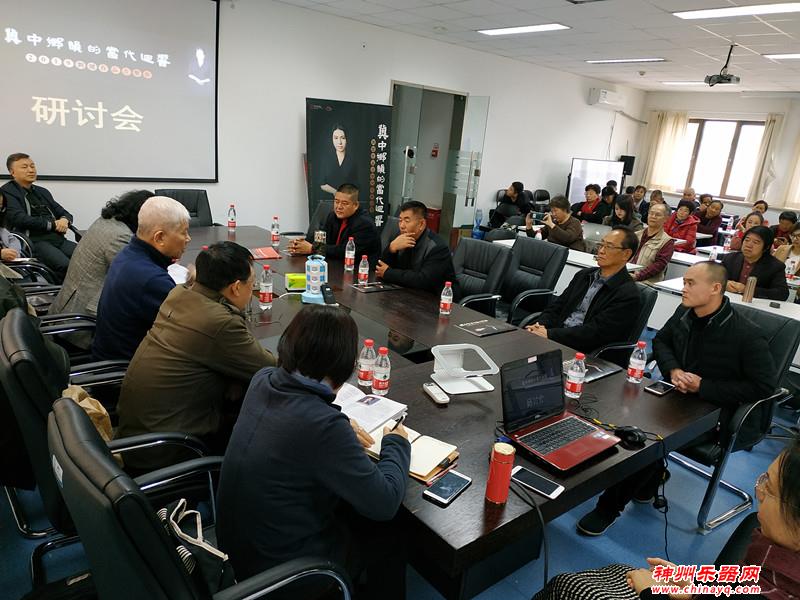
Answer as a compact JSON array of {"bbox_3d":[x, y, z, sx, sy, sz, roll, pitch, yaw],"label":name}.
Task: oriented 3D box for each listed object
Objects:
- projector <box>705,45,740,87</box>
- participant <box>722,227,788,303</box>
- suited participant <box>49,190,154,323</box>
[{"bbox_3d":[3.811,-2.741,6.443,0.280,0.430,0.350,-8,21,-38],"label":"projector"},{"bbox_3d":[2.743,0.029,4.547,0.800,1.260,0.560,-8,21,-38],"label":"participant"},{"bbox_3d":[-1.807,-0.077,3.508,0.850,1.210,0.550,-3,18,-27],"label":"suited participant"}]

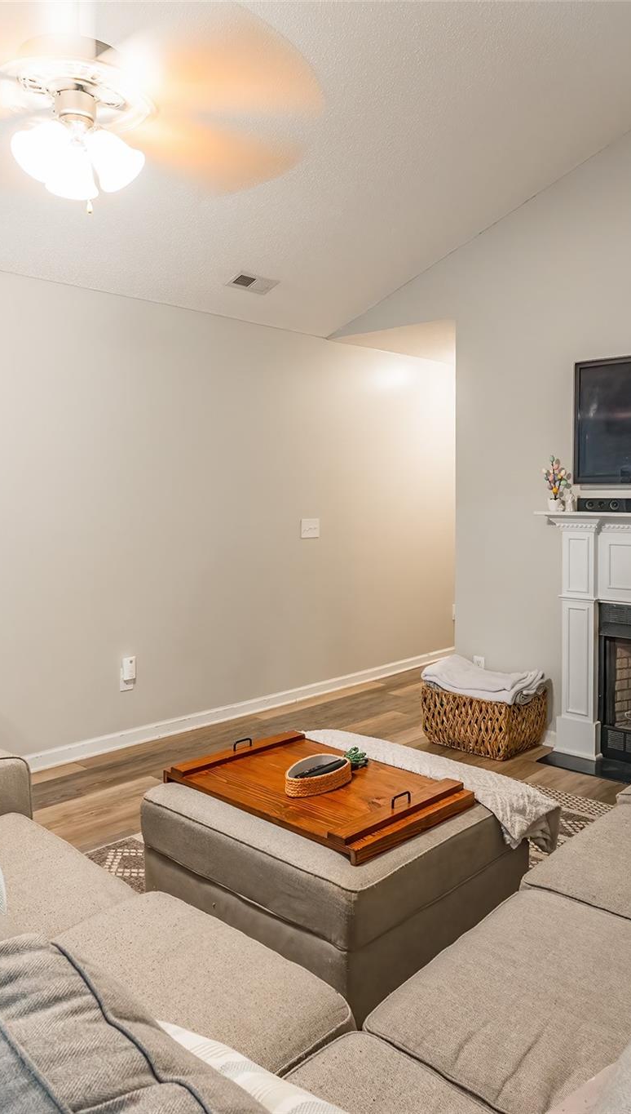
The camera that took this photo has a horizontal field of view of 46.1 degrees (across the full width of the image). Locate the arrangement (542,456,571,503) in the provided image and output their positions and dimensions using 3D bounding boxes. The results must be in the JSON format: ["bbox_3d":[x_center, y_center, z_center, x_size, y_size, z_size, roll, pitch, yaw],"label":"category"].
[{"bbox_3d":[1.325,-0.427,4.098,0.130,0.250,0.135,-5,6,-45],"label":"arrangement"}]

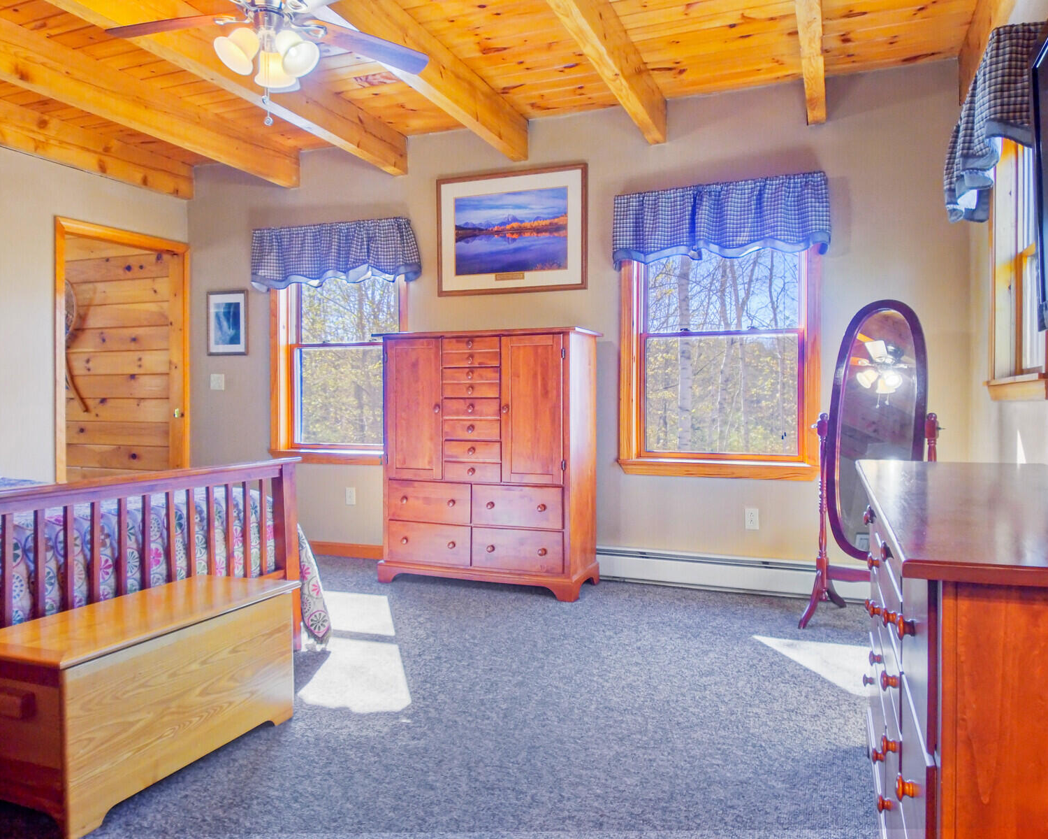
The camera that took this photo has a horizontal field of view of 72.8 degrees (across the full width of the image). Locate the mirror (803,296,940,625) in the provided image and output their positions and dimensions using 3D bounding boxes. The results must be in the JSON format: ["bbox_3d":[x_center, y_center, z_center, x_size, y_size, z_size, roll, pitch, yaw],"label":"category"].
[{"bbox_3d":[1.593,0.215,3.220,0.520,1.460,0.480,1,2,42],"label":"mirror"}]

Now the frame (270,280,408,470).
[{"bbox_3d":[-1.238,-0.421,4.720,1.070,1.440,0.120,1,1,21],"label":"frame"}]

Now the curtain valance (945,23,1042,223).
[{"bbox_3d":[1.813,-1.095,2.762,0.190,0.420,1.010,1,1,21],"label":"curtain valance"}]

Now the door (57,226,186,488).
[{"bbox_3d":[-2.648,-0.164,4.747,0.120,2.130,0.900,1,1,25],"label":"door"}]

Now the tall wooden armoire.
[{"bbox_3d":[-0.209,0.225,4.024,1.170,1.400,0.450,1,1,21],"label":"tall wooden armoire"}]

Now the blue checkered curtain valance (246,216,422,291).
[{"bbox_3d":[-1.229,-1.064,4.629,1.250,0.420,0.140,1,1,21],"label":"blue checkered curtain valance"}]

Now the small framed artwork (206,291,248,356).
[{"bbox_3d":[-2.094,-0.679,5.023,0.360,0.452,0.030,1,1,21],"label":"small framed artwork"}]

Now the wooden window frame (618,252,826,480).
[{"bbox_3d":[1.043,-0.399,3.859,1.070,1.440,0.120,1,1,21],"label":"wooden window frame"}]

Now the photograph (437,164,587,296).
[{"bbox_3d":[-0.082,-1.112,4.248,0.965,0.722,0.035,1,1,21],"label":"photograph"}]

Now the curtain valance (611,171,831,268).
[{"bbox_3d":[1.026,-1.038,3.777,1.110,0.420,0.140,1,1,21],"label":"curtain valance"}]

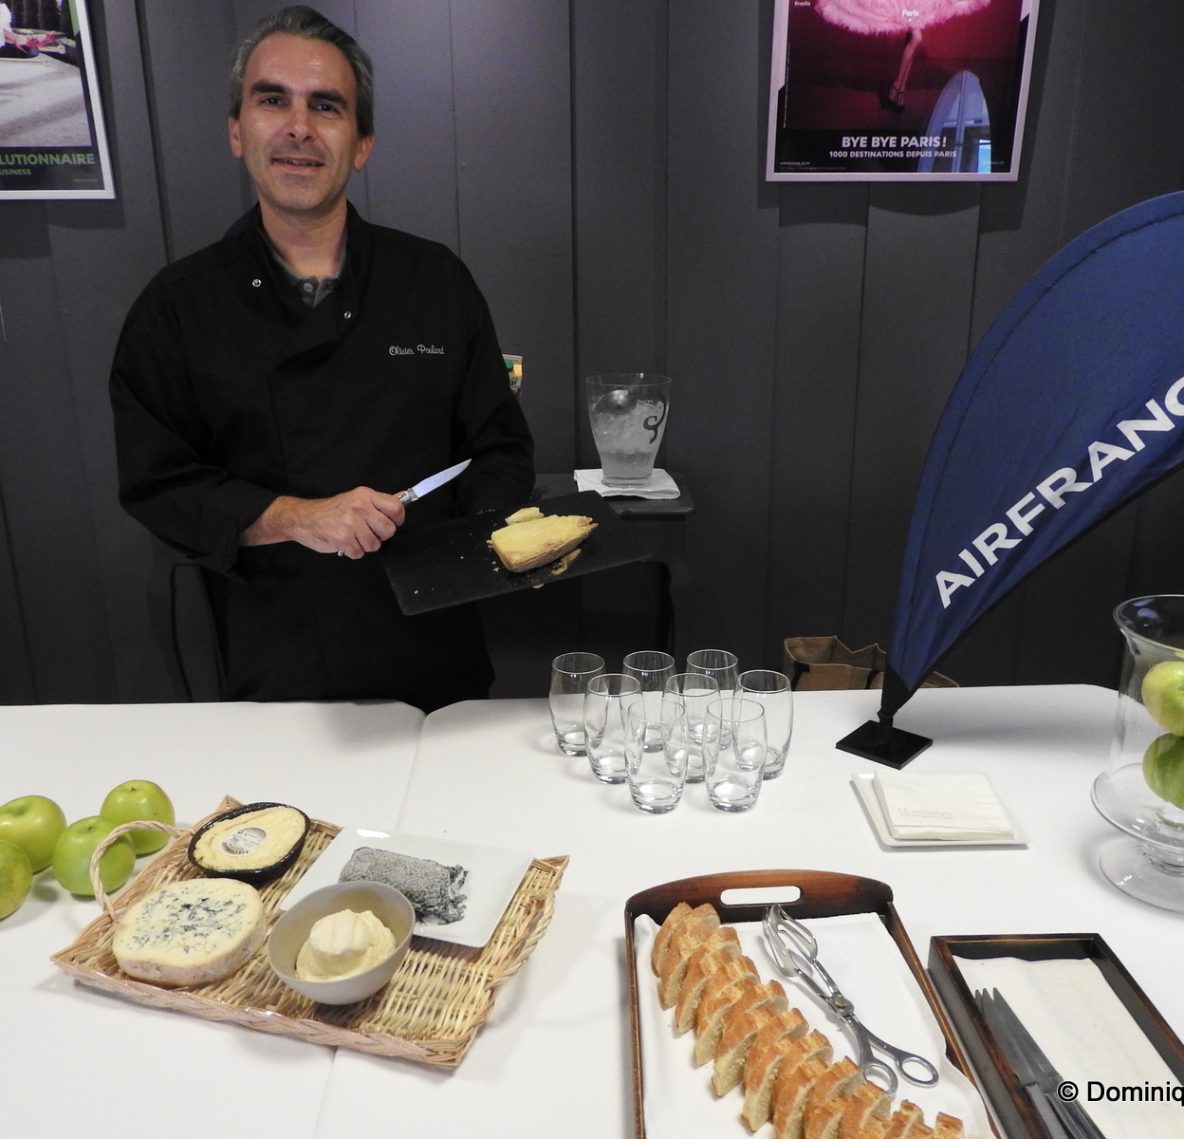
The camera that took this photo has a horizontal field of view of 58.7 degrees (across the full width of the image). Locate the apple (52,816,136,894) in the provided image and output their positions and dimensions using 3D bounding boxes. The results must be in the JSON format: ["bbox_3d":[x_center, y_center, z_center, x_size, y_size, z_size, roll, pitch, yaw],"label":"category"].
[{"bbox_3d":[-0.486,0.279,1.026,0.081,0.076,0.081,-1,17,0],"label":"apple"}]

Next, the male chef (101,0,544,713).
[{"bbox_3d":[-0.367,0.102,1.543,0.570,1.660,0.420,-4,17,-11],"label":"male chef"}]

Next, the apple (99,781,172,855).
[{"bbox_3d":[-0.488,0.266,1.132,0.077,0.074,0.077,-1,17,0],"label":"apple"}]

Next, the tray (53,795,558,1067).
[{"bbox_3d":[-0.249,0.305,0.956,0.415,0.062,0.288,4,17,17],"label":"tray"}]

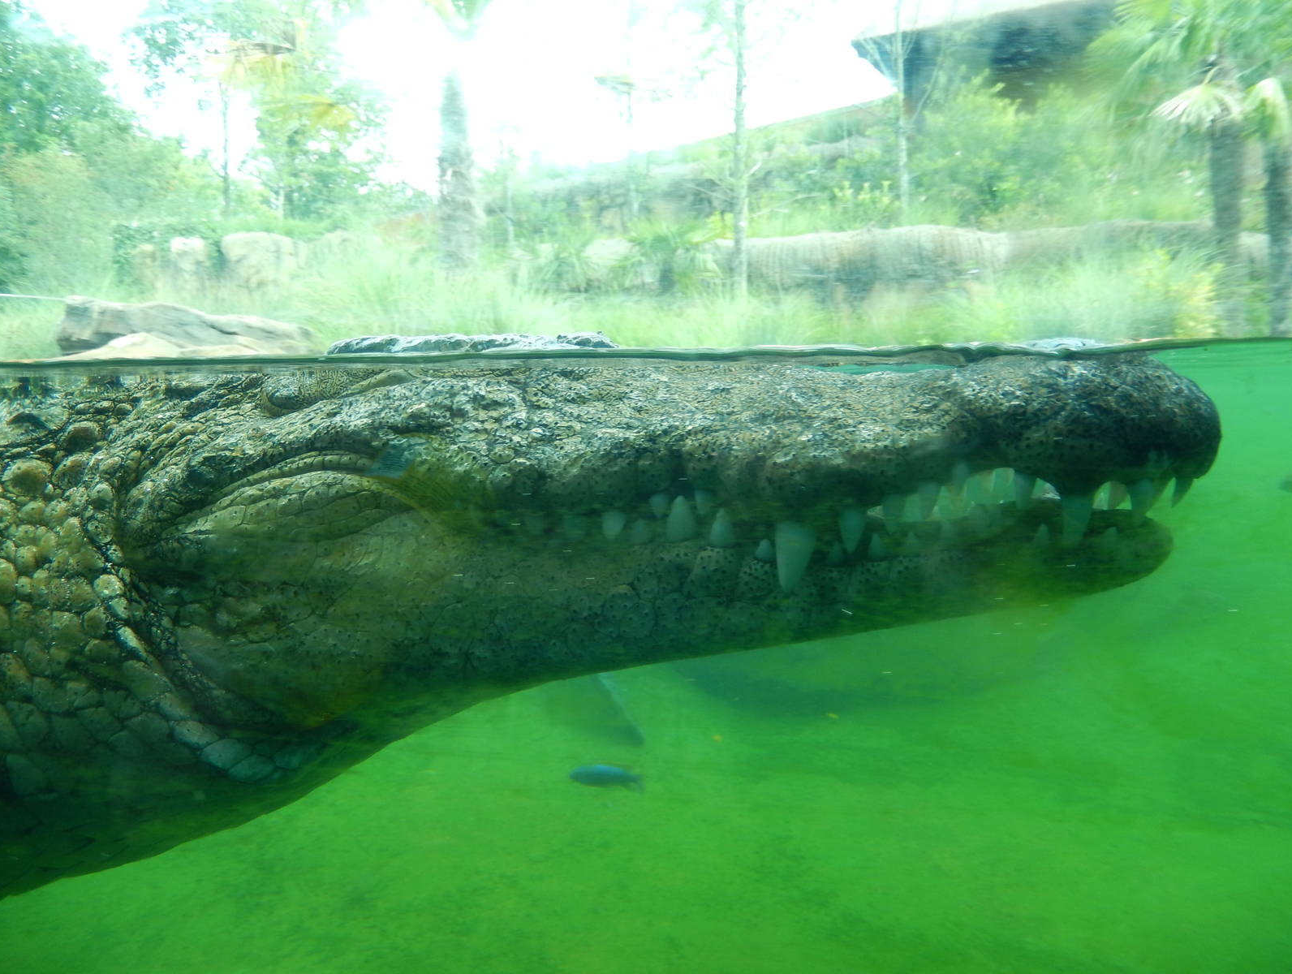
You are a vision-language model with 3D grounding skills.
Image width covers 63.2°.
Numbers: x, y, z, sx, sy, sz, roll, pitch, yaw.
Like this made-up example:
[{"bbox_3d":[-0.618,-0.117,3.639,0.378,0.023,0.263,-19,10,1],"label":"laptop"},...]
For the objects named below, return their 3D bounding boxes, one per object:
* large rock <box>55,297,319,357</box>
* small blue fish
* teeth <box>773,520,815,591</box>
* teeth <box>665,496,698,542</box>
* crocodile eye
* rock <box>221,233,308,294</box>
[{"bbox_3d":[-3.409,-1.187,7.800,1.950,0.460,0.950,-2,8,-6],"label":"large rock"},{"bbox_3d":[-0.051,0.374,1.350,0.094,0.036,0.018,-1,7,-3],"label":"small blue fish"},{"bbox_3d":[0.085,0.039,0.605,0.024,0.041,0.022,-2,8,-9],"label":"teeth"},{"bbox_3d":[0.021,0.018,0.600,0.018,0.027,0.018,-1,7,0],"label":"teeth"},{"bbox_3d":[-0.172,-0.053,0.585,0.084,0.028,0.032,-2,8,-11],"label":"crocodile eye"},{"bbox_3d":[-4.545,-2.662,12.500,1.030,0.740,0.750,-2,8,-11],"label":"rock"}]

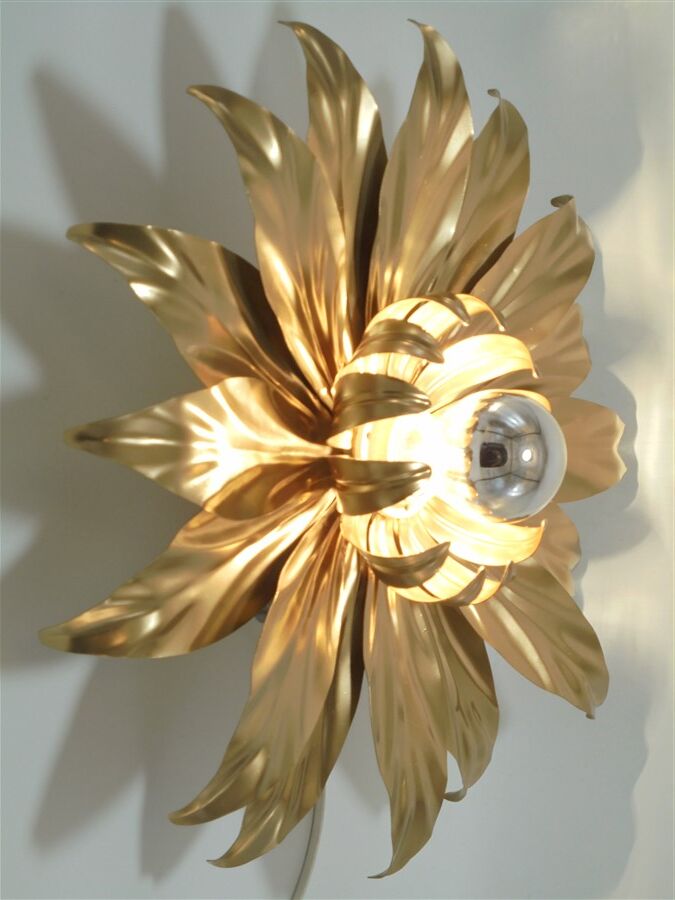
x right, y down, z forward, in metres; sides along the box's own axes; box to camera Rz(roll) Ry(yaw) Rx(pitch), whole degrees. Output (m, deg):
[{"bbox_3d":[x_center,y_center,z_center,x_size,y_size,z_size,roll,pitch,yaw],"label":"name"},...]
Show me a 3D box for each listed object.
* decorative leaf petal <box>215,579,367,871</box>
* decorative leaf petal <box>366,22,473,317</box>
[{"bbox_3d":[-0.018,0.114,0.624,0.035,0.174,0.062,-5,152,38],"label":"decorative leaf petal"},{"bbox_3d":[0.036,-0.115,0.640,0.032,0.065,0.187,13,96,41],"label":"decorative leaf petal"}]

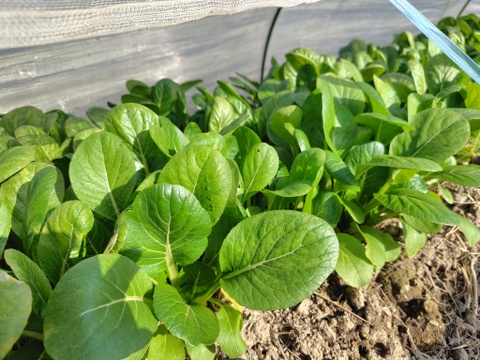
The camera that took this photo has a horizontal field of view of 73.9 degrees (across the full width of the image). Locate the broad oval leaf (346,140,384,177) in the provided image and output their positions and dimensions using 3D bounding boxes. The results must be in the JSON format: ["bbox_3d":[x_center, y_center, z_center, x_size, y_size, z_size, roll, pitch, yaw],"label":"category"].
[{"bbox_3d":[0.277,-0.046,0.710,0.074,0.030,0.098,30,70,24],"label":"broad oval leaf"}]

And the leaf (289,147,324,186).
[{"bbox_3d":[0.139,-0.028,0.655,0.075,0.028,0.084,12,76,12],"label":"leaf"}]

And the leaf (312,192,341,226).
[{"bbox_3d":[0.159,0.054,0.580,0.071,0.025,0.064,-42,69,-12],"label":"leaf"}]

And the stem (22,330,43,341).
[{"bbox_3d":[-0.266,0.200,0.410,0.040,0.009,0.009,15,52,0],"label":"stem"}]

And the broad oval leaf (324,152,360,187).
[{"bbox_3d":[0.213,-0.022,0.670,0.062,0.035,0.101,-37,73,6],"label":"broad oval leaf"}]

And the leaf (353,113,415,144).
[{"bbox_3d":[0.344,-0.123,0.760,0.135,0.081,0.050,14,16,24],"label":"leaf"}]

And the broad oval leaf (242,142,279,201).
[{"bbox_3d":[0.039,-0.014,0.600,0.068,0.028,0.119,19,83,7],"label":"broad oval leaf"}]

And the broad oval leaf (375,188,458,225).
[{"bbox_3d":[0.349,0.052,0.630,0.157,0.035,0.075,20,45,11],"label":"broad oval leaf"}]

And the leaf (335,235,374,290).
[{"bbox_3d":[0.199,0.143,0.560,0.070,0.028,0.096,-26,72,-9],"label":"leaf"}]

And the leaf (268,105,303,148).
[{"bbox_3d":[0.111,-0.131,0.780,0.082,0.110,0.030,-14,5,12],"label":"leaf"}]

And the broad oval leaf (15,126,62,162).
[{"bbox_3d":[-0.430,-0.076,0.680,0.114,0.030,0.068,39,58,15],"label":"broad oval leaf"}]

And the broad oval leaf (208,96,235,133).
[{"bbox_3d":[-0.050,-0.177,0.860,0.070,0.102,0.028,0,-6,-2],"label":"broad oval leaf"}]

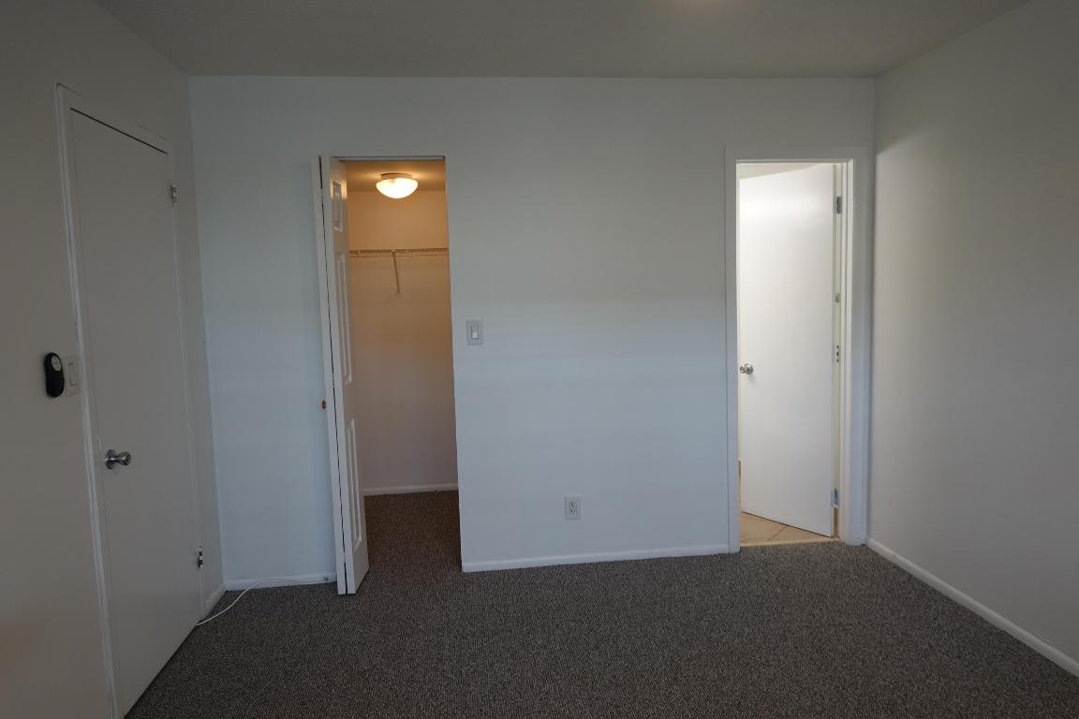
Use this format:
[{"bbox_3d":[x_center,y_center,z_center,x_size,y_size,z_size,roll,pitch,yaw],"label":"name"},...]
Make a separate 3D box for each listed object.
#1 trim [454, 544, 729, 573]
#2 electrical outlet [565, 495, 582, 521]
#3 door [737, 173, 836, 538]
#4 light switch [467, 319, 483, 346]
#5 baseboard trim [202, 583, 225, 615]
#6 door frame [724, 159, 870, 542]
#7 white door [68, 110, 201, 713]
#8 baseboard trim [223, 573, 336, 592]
[{"bbox_3d":[0.306,1.034,3.718,1.400,0.048,0.013,-2,6,-6],"label":"trim"},{"bbox_3d":[0.173,0.762,3.678,0.076,0.121,0.011,-2,6,-6],"label":"electrical outlet"},{"bbox_3d":[1.428,-0.042,4.131,0.038,2.025,0.612,-6,7,-36],"label":"door"},{"bbox_3d":[-0.315,-0.133,3.537,0.072,0.120,0.011,-2,6,-6],"label":"light switch"},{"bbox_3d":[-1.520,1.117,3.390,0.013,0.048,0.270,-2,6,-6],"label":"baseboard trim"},{"bbox_3d":[1.346,-0.030,3.788,0.772,2.097,0.130,-2,6,-6],"label":"door frame"},{"bbox_3d":[-1.510,0.178,2.741,0.042,2.030,0.770,-2,6,-6],"label":"white door"},{"bbox_3d":[-1.272,1.095,3.548,0.540,0.046,0.013,-2,6,-6],"label":"baseboard trim"}]

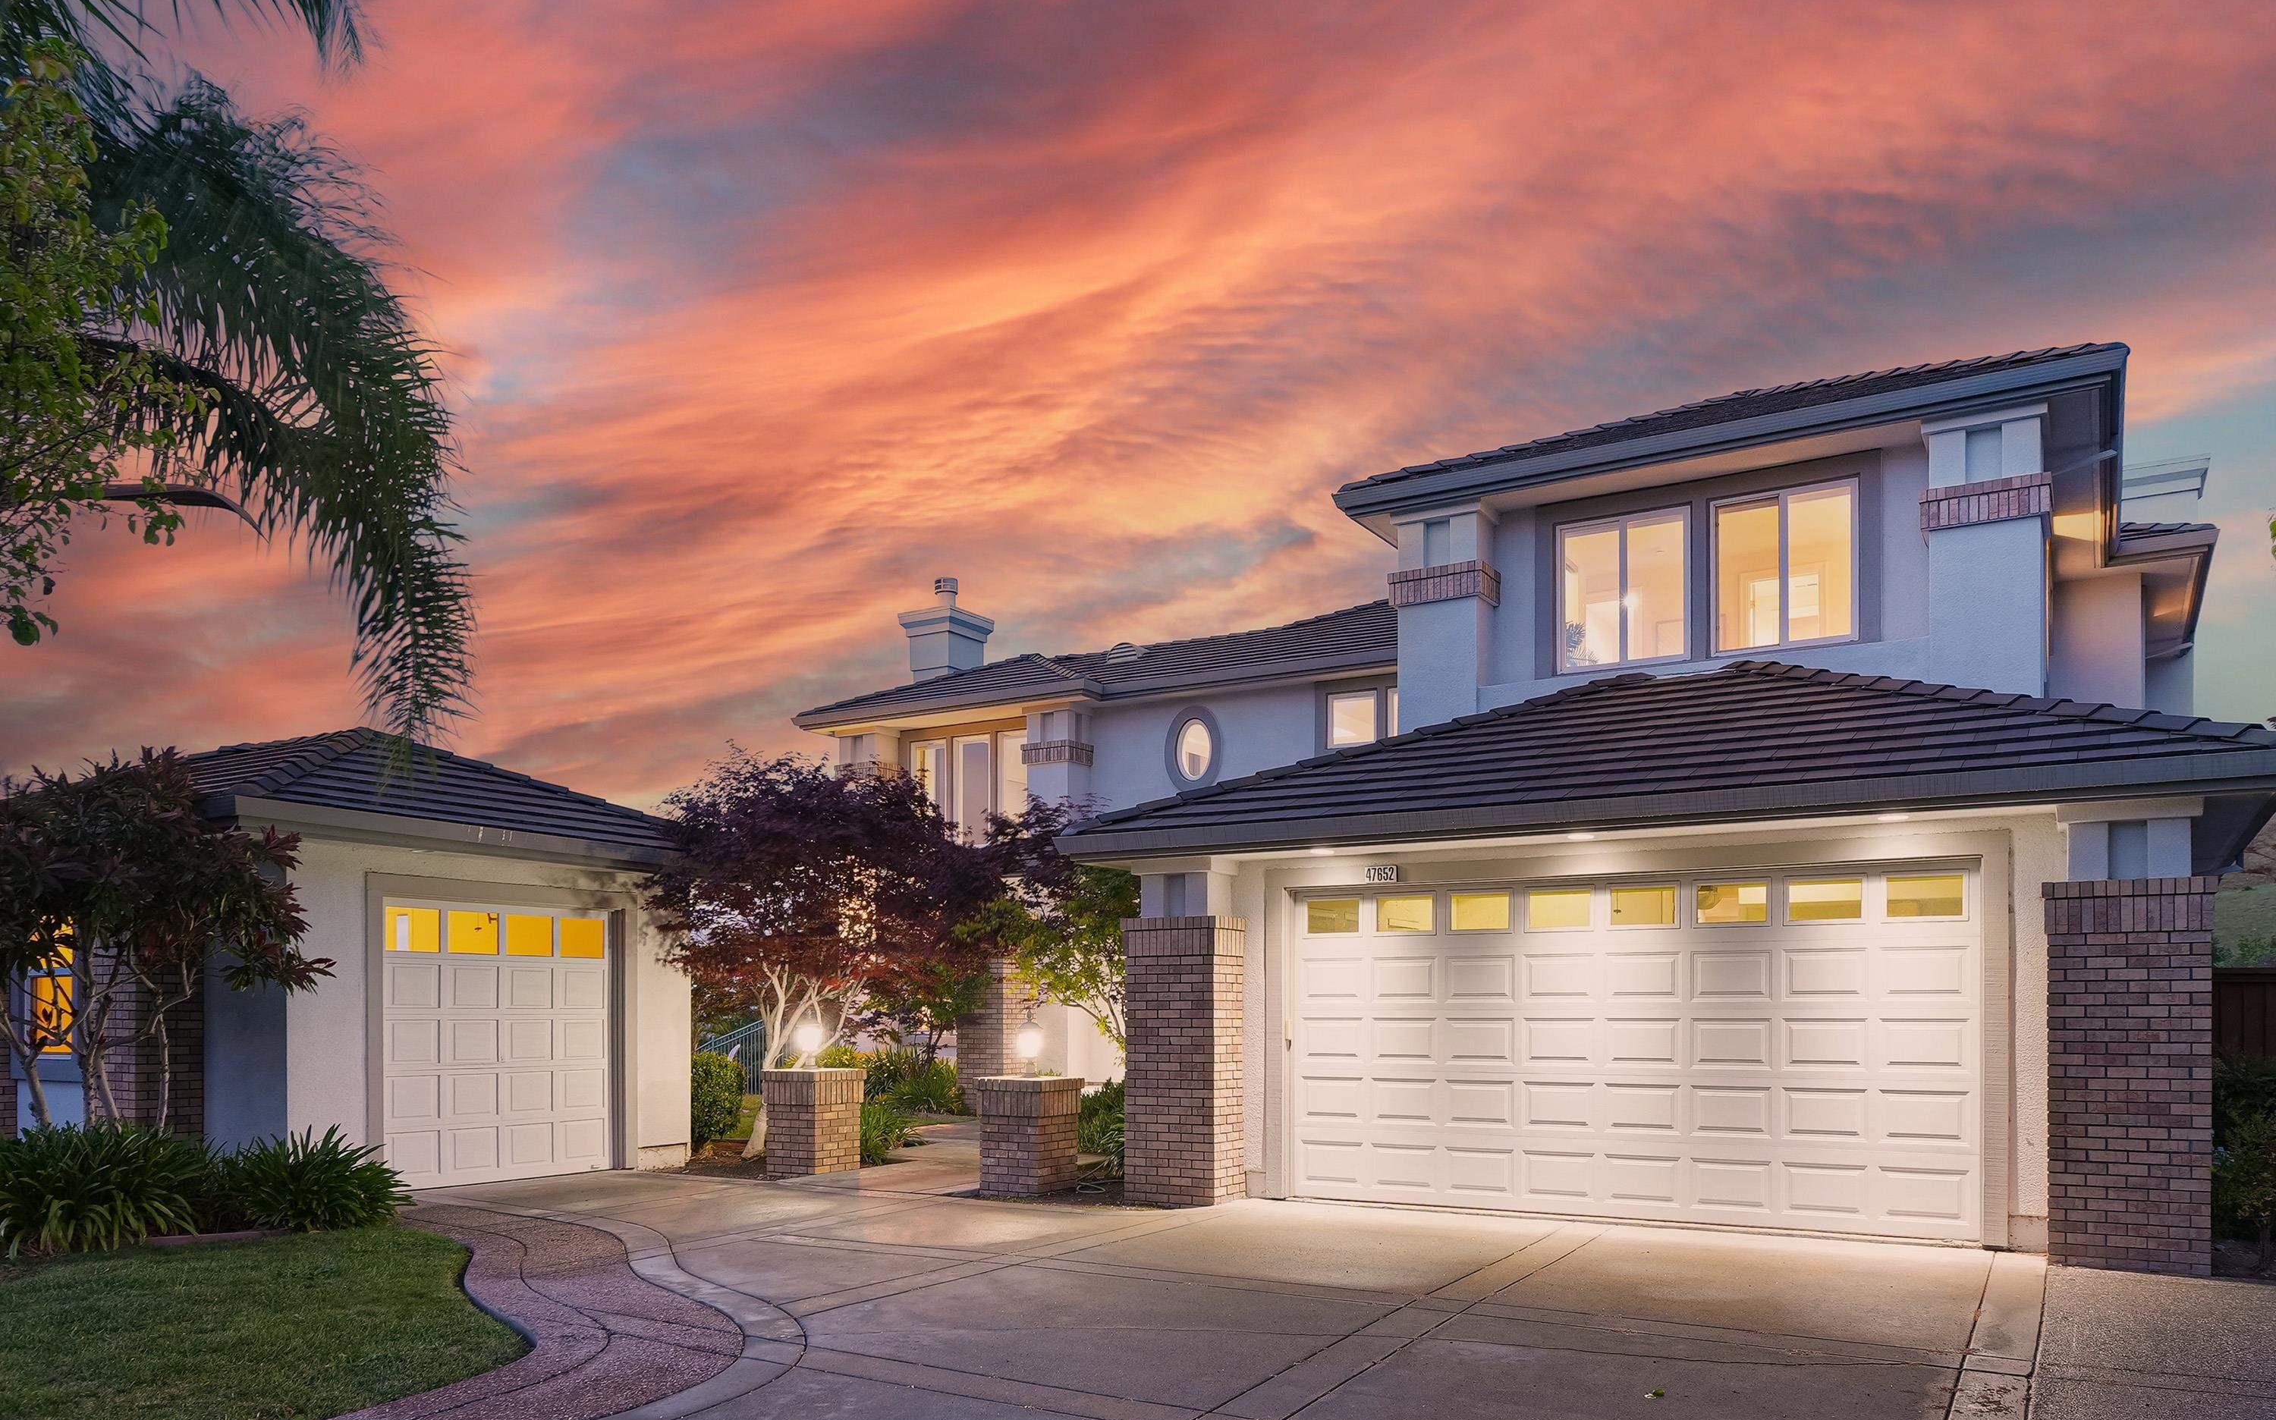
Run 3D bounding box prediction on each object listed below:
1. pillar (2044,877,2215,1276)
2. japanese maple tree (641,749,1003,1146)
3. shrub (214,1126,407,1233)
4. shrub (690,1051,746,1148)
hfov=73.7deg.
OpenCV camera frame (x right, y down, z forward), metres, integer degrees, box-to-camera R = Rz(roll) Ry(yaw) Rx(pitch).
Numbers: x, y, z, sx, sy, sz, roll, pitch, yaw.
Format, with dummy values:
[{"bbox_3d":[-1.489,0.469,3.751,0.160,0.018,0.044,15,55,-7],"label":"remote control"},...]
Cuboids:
[{"bbox_3d":[5.950,2.180,9.120,0.860,2.240,0.740,-3,-6,29],"label":"pillar"},{"bbox_3d":[-3.222,2.469,15.500,3.700,4.150,3.500,1,-5,-12],"label":"japanese maple tree"},{"bbox_3d":[-5.888,3.339,10.800,1.380,0.770,1.250,3,-6,-29],"label":"shrub"},{"bbox_3d":[-4.711,4.335,16.900,0.750,1.060,0.780,1,-5,-16],"label":"shrub"}]

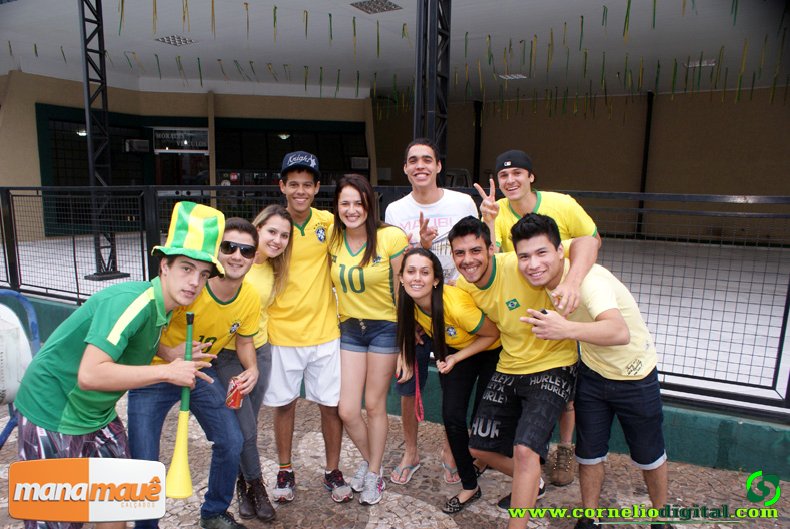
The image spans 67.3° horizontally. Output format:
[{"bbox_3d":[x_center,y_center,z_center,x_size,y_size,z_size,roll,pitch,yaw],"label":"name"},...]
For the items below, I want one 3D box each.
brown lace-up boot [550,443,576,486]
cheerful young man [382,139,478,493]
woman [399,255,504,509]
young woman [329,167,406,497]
[{"bbox_3d":[0.934,1.082,3.303,0.115,0.160,0.295,3,9,17],"label":"brown lace-up boot"},{"bbox_3d":[0.187,0.255,3.156,0.560,1.825,0.420,2,9,7],"label":"cheerful young man"},{"bbox_3d":[0.274,0.550,2.989,0.480,1.295,0.600,6,10,30],"label":"woman"},{"bbox_3d":[-0.144,0.372,3.002,0.470,1.635,0.360,3,9,14],"label":"young woman"}]

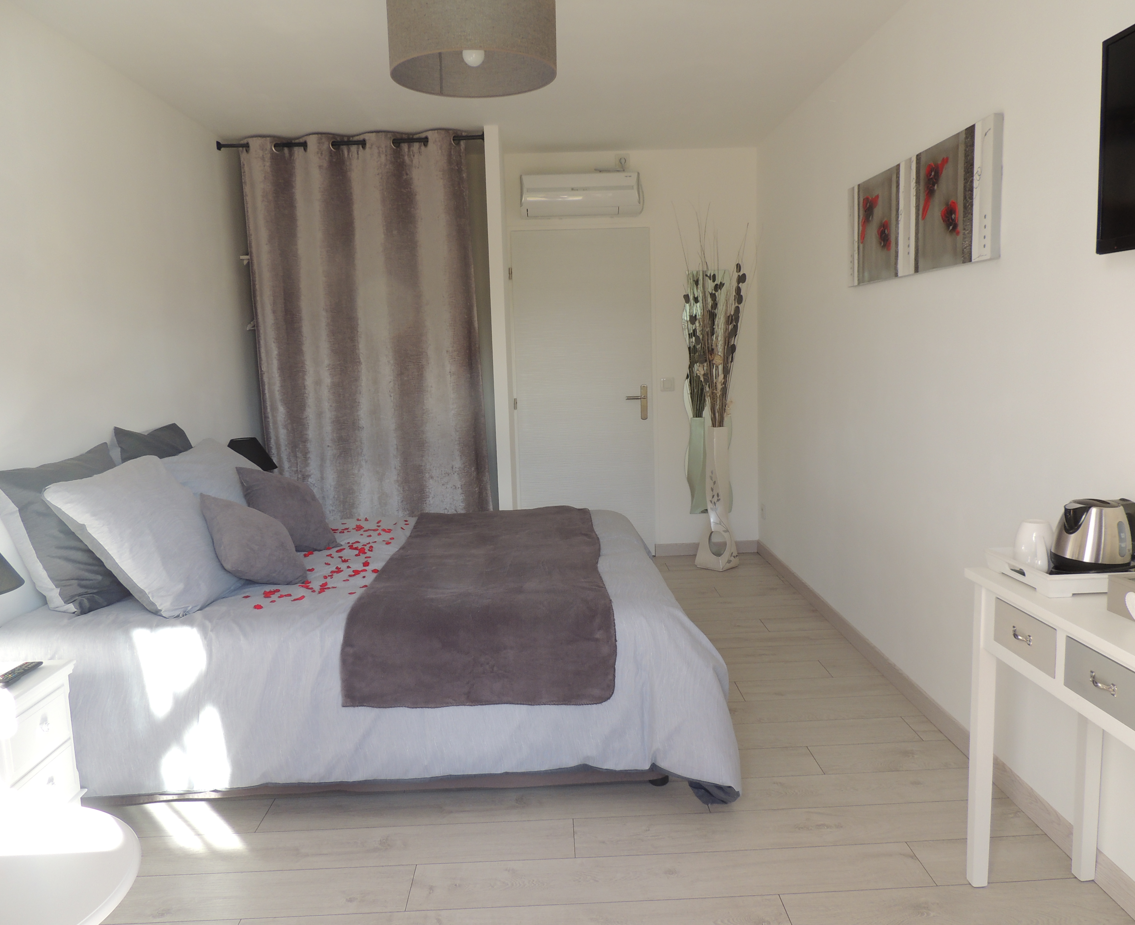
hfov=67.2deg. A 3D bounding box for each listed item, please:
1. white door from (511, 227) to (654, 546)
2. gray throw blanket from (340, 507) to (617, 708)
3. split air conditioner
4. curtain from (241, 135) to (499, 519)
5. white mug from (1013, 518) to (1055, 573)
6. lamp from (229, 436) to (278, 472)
[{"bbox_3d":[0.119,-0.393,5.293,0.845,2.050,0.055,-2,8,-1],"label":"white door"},{"bbox_3d":[-0.274,0.444,3.216,0.820,0.280,1.670,-2,8,-1],"label":"gray throw blanket"},{"bbox_3d":[0.083,-1.571,5.040,0.715,0.265,0.200,-2,8,-1],"label":"split air conditioner"},{"bbox_3d":[-1.041,-0.472,4.545,1.210,2.450,0.140,-2,8,-1],"label":"curtain"},{"bbox_3d":[1.062,0.193,1.942,0.083,0.113,0.112,-2,8,-1],"label":"white mug"},{"bbox_3d":[-1.571,0.075,4.202,0.285,0.385,0.285,-2,8,-1],"label":"lamp"}]

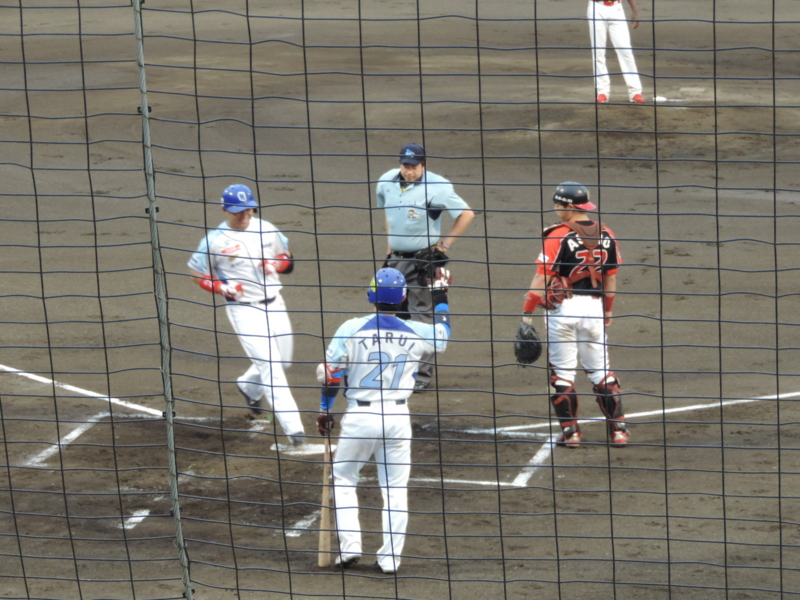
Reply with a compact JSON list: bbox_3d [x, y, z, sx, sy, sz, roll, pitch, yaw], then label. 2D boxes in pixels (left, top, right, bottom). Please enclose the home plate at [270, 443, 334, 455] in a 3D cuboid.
[{"bbox_3d":[-0.647,0.982,27.997,0.440,0.030,0.440,2,9,10],"label":"home plate"}]

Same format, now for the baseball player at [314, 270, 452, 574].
[{"bbox_3d":[-0.084,0.663,24.360,0.760,1.735,0.550,0,9,-2],"label":"baseball player"}]

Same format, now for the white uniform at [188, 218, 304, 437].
[{"bbox_3d":[-1.006,0.178,28.165,0.660,1.420,0.620,-3,10,-24],"label":"white uniform"}]

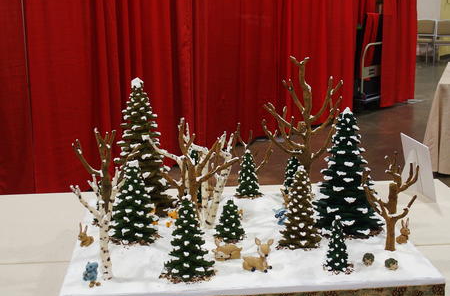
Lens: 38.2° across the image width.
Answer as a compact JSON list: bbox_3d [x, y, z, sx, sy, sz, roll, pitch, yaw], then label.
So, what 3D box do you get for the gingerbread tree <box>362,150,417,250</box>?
[{"bbox_3d":[0.447,0.143,1.722,0.148,0.267,0.111,-1,14,-5],"label":"gingerbread tree"}]

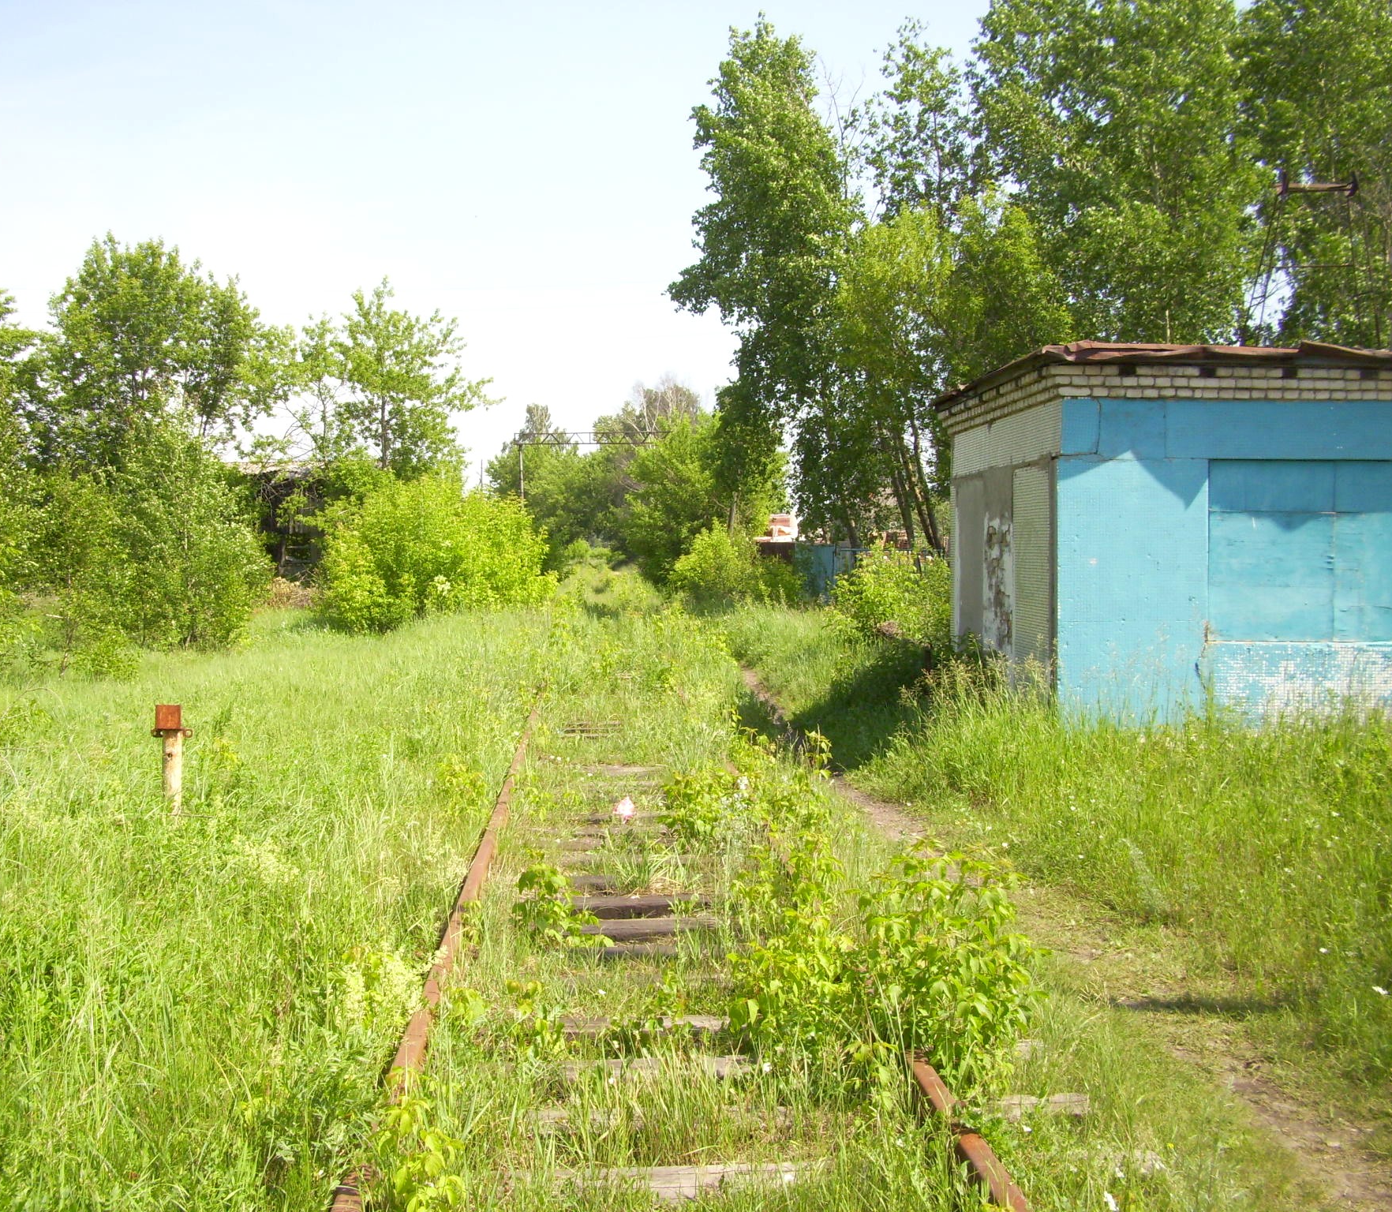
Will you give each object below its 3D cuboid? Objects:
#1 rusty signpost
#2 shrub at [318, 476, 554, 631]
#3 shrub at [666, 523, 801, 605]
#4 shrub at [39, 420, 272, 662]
[{"bbox_3d":[-3.053,0.931,9.250,0.240,0.730,0.150,0,1,-6],"label":"rusty signpost"},{"bbox_3d":[-5.154,-0.980,32.000,4.500,3.250,4.000,0,1,-5],"label":"shrub"},{"bbox_3d":[1.092,-1.128,45.000,3.700,2.500,3.200,0,1,-5],"label":"shrub"},{"bbox_3d":[-8.263,-0.976,24.300,3.300,3.600,3.000,0,2,-19],"label":"shrub"}]

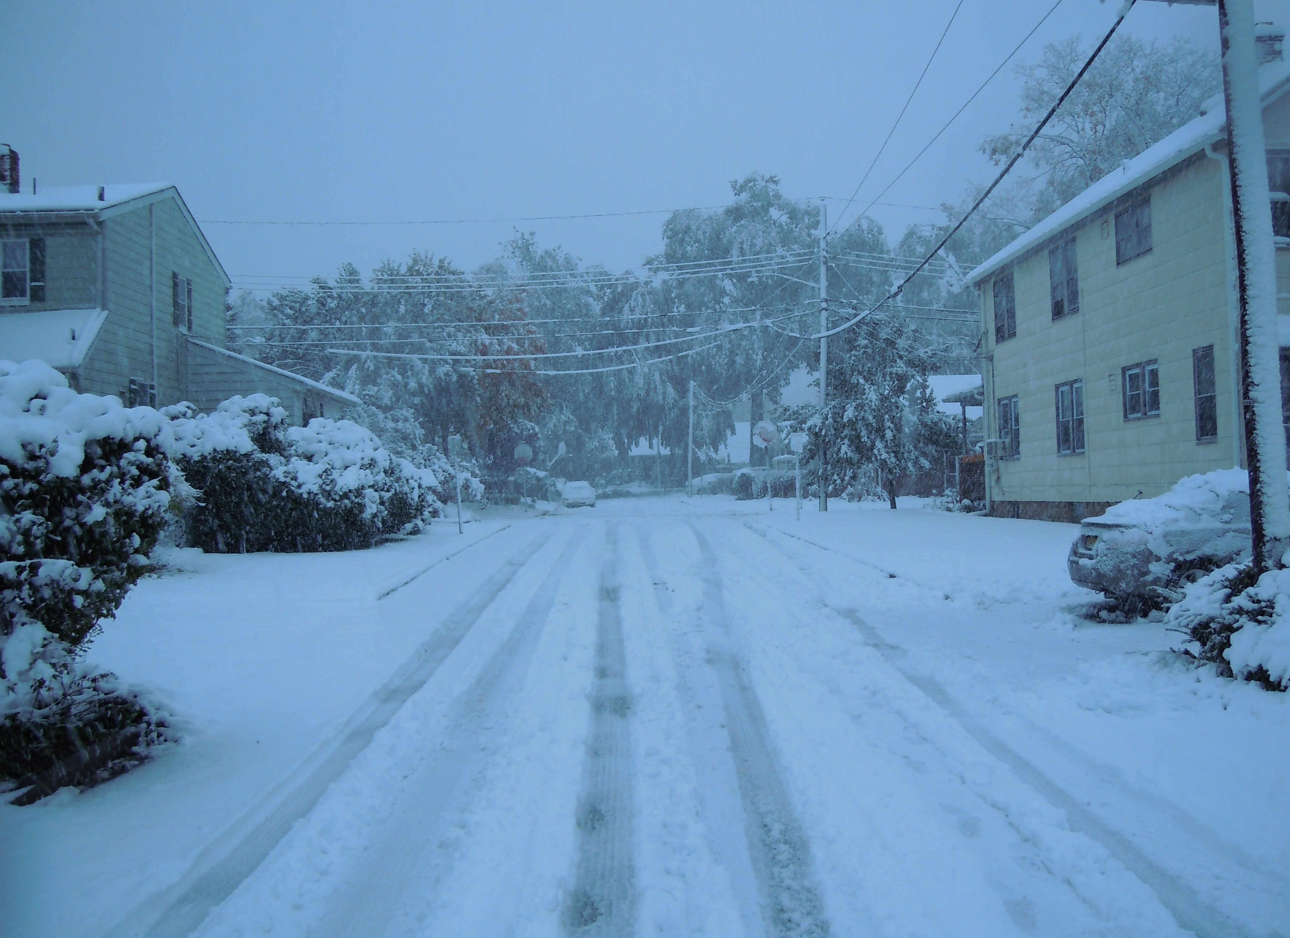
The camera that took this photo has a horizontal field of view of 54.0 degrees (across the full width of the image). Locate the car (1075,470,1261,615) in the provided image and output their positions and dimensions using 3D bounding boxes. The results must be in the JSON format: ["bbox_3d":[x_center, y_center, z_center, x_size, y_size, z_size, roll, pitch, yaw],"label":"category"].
[{"bbox_3d":[7.000,0.750,13.700,4.650,1.500,1.780,0,-1,3],"label":"car"}]

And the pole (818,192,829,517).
[{"bbox_3d":[5.950,-3.740,42.200,0.290,10.450,0.290,0,-1,0],"label":"pole"}]

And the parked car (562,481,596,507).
[{"bbox_3d":[-3.380,1.220,64.800,1.760,1.420,4.500,0,-1,-2],"label":"parked car"}]

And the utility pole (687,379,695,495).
[{"bbox_3d":[2.960,-1.930,81.000,0.260,7.550,0.260,0,-1,0],"label":"utility pole"}]

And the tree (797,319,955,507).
[{"bbox_3d":[7.090,-1.750,39.300,4.900,5.850,4.700,0,-1,0],"label":"tree"}]

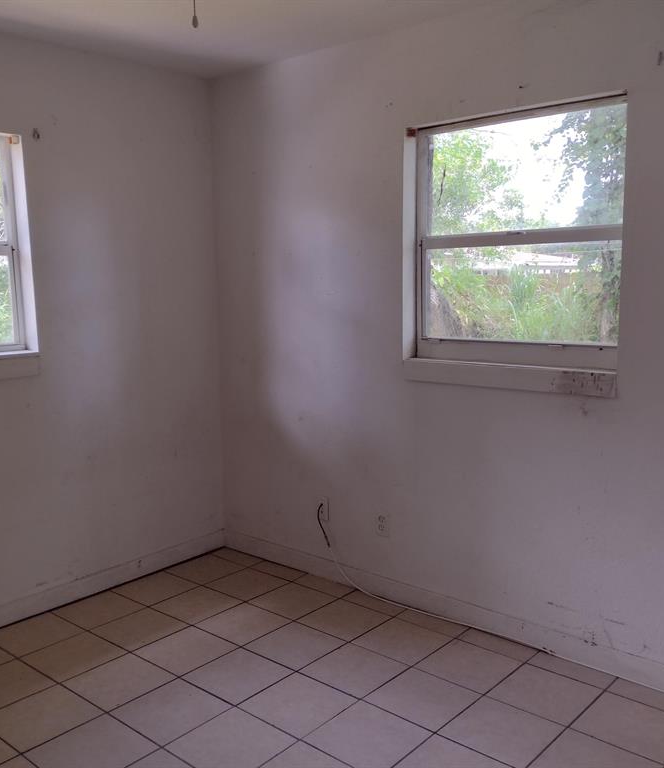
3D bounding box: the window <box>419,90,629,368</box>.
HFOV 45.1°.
[{"bbox_3d":[0.726,-0.553,3.119,0.921,0.959,0.080,6,11,41],"label":"window"}]

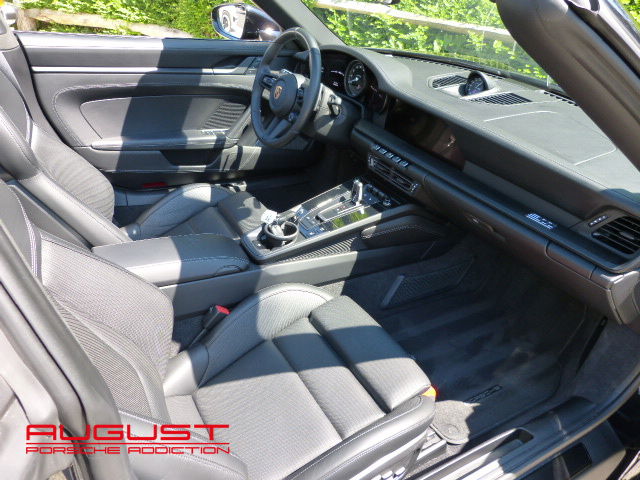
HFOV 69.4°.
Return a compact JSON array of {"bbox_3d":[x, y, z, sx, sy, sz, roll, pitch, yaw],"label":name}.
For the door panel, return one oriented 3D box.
[{"bbox_3d":[-0.431,-0.436,1.628,1.000,0.520,0.150,-12,34,-29],"label":"door panel"}]

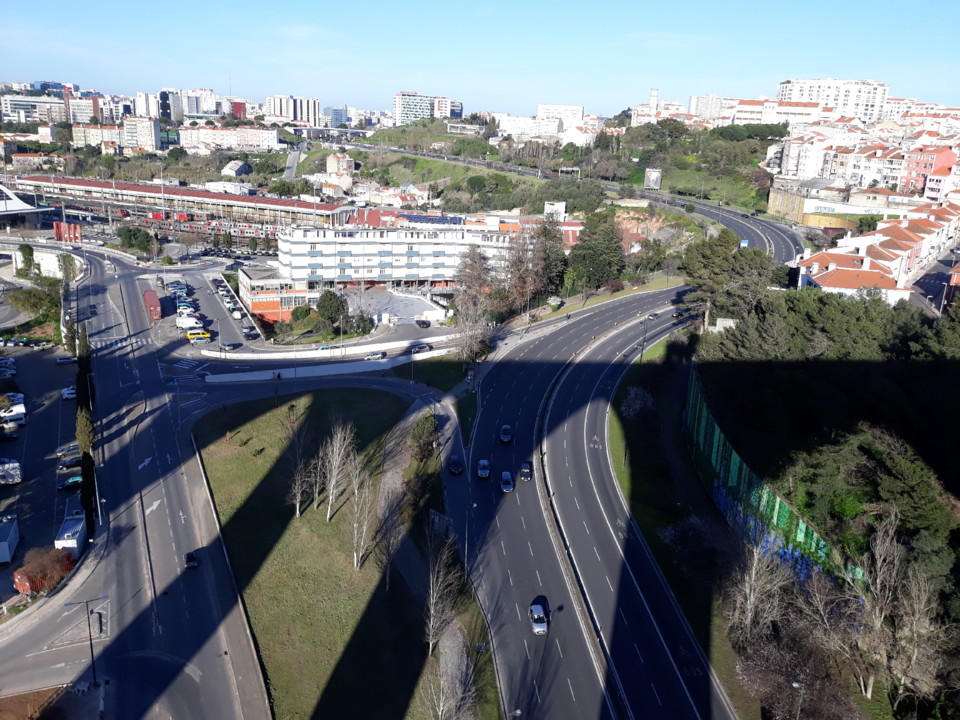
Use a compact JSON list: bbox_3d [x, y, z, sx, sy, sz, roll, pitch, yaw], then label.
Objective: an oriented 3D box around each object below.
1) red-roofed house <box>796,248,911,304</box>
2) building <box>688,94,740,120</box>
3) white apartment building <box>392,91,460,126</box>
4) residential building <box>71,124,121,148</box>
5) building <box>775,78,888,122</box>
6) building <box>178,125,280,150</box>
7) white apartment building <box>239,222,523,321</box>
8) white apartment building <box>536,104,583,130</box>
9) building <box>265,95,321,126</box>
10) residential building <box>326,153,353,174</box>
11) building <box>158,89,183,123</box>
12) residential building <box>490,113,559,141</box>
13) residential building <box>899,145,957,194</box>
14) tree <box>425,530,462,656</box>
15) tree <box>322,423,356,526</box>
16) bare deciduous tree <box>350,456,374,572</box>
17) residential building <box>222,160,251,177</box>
[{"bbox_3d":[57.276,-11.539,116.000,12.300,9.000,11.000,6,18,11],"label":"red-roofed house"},{"bbox_3d":[240.572,-257.686,770.000,48.000,27.000,15.000,6,18,12],"label":"building"},{"bbox_3d":[-59.389,-279.972,835.000,68.000,35.000,20.000,-11,22,-35],"label":"white apartment building"},{"bbox_3d":[-294.930,-173.910,584.140,38.000,16.510,12.000,2,16,0],"label":"residential building"},{"bbox_3d":[272.255,-198.405,582.000,78.000,36.000,30.000,12,20,28],"label":"building"},{"bbox_3d":[-195.692,-174.623,588.000,73.000,17.000,12.000,-1,18,-11],"label":"building"},{"bbox_3d":[-25.970,-25.030,206.400,74.000,23.400,22.000,-2,17,-14],"label":"white apartment building"},{"bbox_3d":[83.630,-249.840,778.200,48.000,27.880,16.000,6,16,12],"label":"white apartment building"},{"bbox_3d":[-224.004,-301.776,905.000,60.000,33.000,18.000,-3,18,-17],"label":"building"},{"bbox_3d":[-84.490,-118.700,452.610,8.600,12.230,13.000,13,19,33],"label":"residential building"},{"bbox_3d":[-333.170,-273.710,810.770,13.000,34.590,22.000,5,16,8],"label":"building"},{"bbox_3d":[39.775,-203.221,655.000,58.000,23.000,15.000,5,18,8],"label":"residential building"},{"bbox_3d":[173.000,-73.688,290.000,11.000,18.000,14.000,-3,18,-17],"label":"residential building"},{"bbox_3d":[-3.820,24.550,78.350,3.860,14.500,3.860,2,16,0],"label":"tree"},{"bbox_3d":[-19.140,15.260,102.010,4.490,14.510,4.490,2,16,0],"label":"tree"},{"bbox_3d":[-14.510,18.730,91.690,3.090,15.490,3.090,2,16,0],"label":"bare deciduous tree"},{"bbox_3d":[-142.180,-111.140,437.590,10.000,8.320,16.000,8,17,17],"label":"residential building"}]

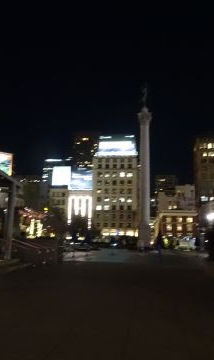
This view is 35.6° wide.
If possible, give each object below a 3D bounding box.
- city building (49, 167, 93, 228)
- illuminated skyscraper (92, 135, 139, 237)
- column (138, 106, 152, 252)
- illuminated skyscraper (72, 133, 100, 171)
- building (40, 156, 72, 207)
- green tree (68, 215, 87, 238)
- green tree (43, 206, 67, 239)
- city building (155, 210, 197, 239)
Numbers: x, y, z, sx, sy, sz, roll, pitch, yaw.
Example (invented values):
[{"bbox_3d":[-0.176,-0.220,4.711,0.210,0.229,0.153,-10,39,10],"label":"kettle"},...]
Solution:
[{"bbox_3d":[-14.638,12.263,158.936,20.007,33.142,24.000,0,-10,7],"label":"city building"},{"bbox_3d":[4.878,4.937,156.883,20.832,47.445,22.000,0,-10,7],"label":"illuminated skyscraper"},{"bbox_3d":[6.966,-0.656,60.829,2.569,26.507,2.500,0,-10,7],"label":"column"},{"bbox_3d":[-26.934,11.646,438.273,32.640,142.790,36.000,0,-10,7],"label":"illuminated skyscraper"},{"bbox_3d":[-43.317,19.270,307.140,28.323,75.463,28.000,0,-10,7],"label":"building"},{"bbox_3d":[-8.273,14.869,100.552,5.949,8.464,6.000,0,-10,7],"label":"green tree"},{"bbox_3d":[-10.844,10.649,76.248,5.176,8.588,6.400,0,-10,7],"label":"green tree"},{"bbox_3d":[30.555,21.323,150.049,16.952,13.572,20.000,0,-10,7],"label":"city building"}]

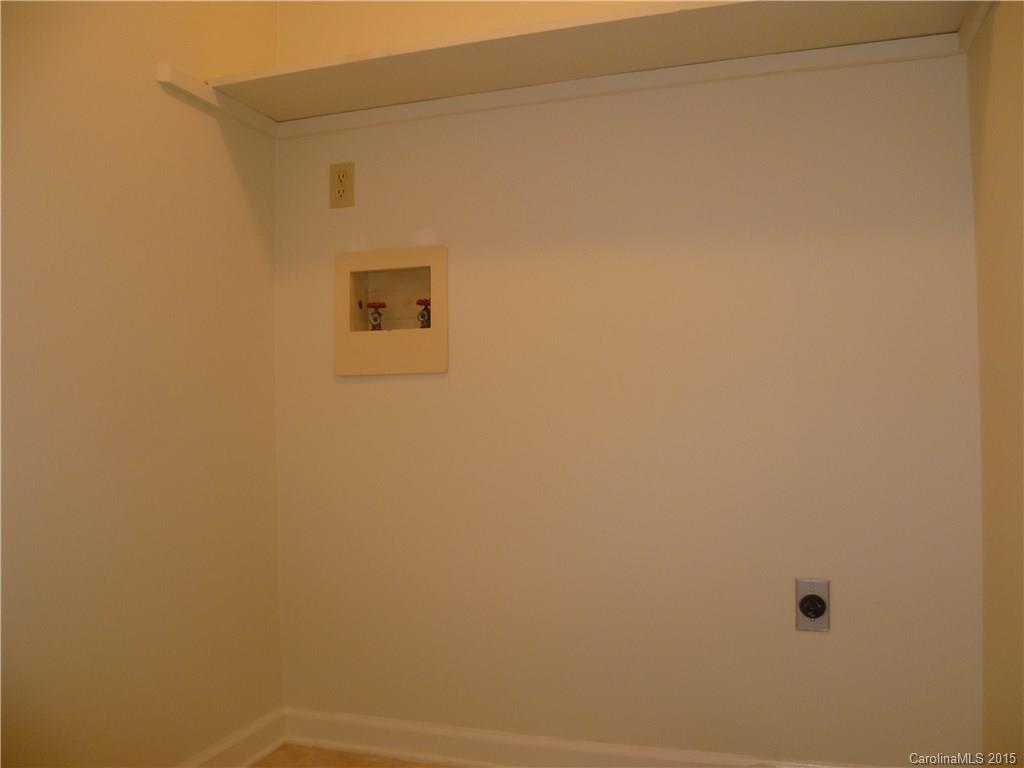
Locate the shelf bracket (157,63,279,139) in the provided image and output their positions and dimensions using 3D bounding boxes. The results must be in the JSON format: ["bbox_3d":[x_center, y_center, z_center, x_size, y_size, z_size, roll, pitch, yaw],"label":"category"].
[{"bbox_3d":[-0.691,-0.673,1.993,0.022,0.042,0.441,-1,-1,18],"label":"shelf bracket"}]

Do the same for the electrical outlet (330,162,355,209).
[{"bbox_3d":[-0.437,-0.511,2.137,0.070,0.114,0.010,-1,-1,18],"label":"electrical outlet"}]

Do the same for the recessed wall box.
[{"bbox_3d":[-0.289,-0.180,2.131,0.310,0.310,0.095,-1,-1,18],"label":"recessed wall box"}]

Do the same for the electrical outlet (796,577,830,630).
[{"bbox_3d":[0.648,0.476,1.780,0.071,0.115,0.014,-1,-1,18],"label":"electrical outlet"}]

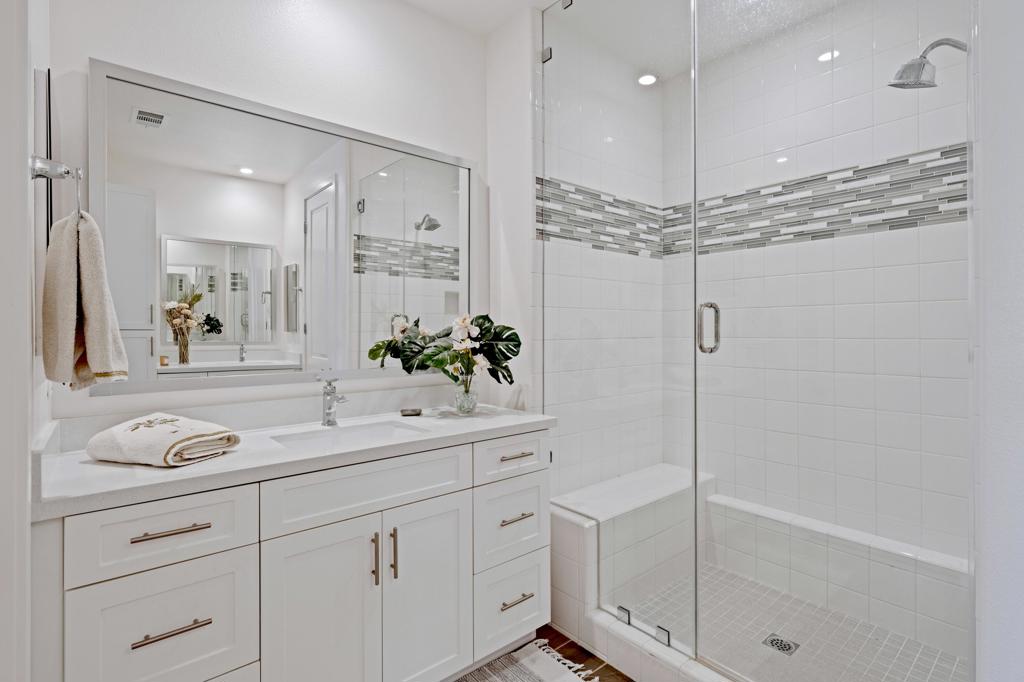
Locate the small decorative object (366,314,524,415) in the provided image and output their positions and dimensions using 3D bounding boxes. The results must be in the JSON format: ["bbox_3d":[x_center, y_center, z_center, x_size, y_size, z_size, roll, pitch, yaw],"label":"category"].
[{"bbox_3d":[-0.219,0.099,2.052,0.472,0.441,0.333,-1,1,-40],"label":"small decorative object"}]

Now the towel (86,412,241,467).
[{"bbox_3d":[-1.016,0.281,1.421,0.280,0.105,0.260,0,1,20],"label":"towel"}]

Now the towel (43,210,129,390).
[{"bbox_3d":[-1.025,-0.097,1.172,0.147,0.416,0.200,-1,1,-40],"label":"towel"}]

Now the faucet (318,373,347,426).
[{"bbox_3d":[-0.676,0.224,1.827,0.060,0.203,0.155,-1,1,-40],"label":"faucet"}]

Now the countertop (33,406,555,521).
[{"bbox_3d":[-0.596,0.349,1.733,1.555,0.047,0.560,-1,1,-40],"label":"countertop"}]

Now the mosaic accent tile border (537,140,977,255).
[{"bbox_3d":[0.959,-0.617,1.987,1.032,0.296,1.435,-1,1,-40],"label":"mosaic accent tile border"}]

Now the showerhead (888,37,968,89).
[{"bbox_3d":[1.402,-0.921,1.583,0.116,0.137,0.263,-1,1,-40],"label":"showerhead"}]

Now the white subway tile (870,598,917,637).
[{"bbox_3d":[1.540,1.120,1.955,0.009,0.110,0.150,-1,1,-40],"label":"white subway tile"}]

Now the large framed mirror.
[{"bbox_3d":[-0.739,-0.359,1.955,1.456,1.043,0.033,-1,1,-40],"label":"large framed mirror"}]

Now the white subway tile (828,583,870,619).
[{"bbox_3d":[1.442,1.119,2.072,0.009,0.112,0.150,-1,1,-40],"label":"white subway tile"}]

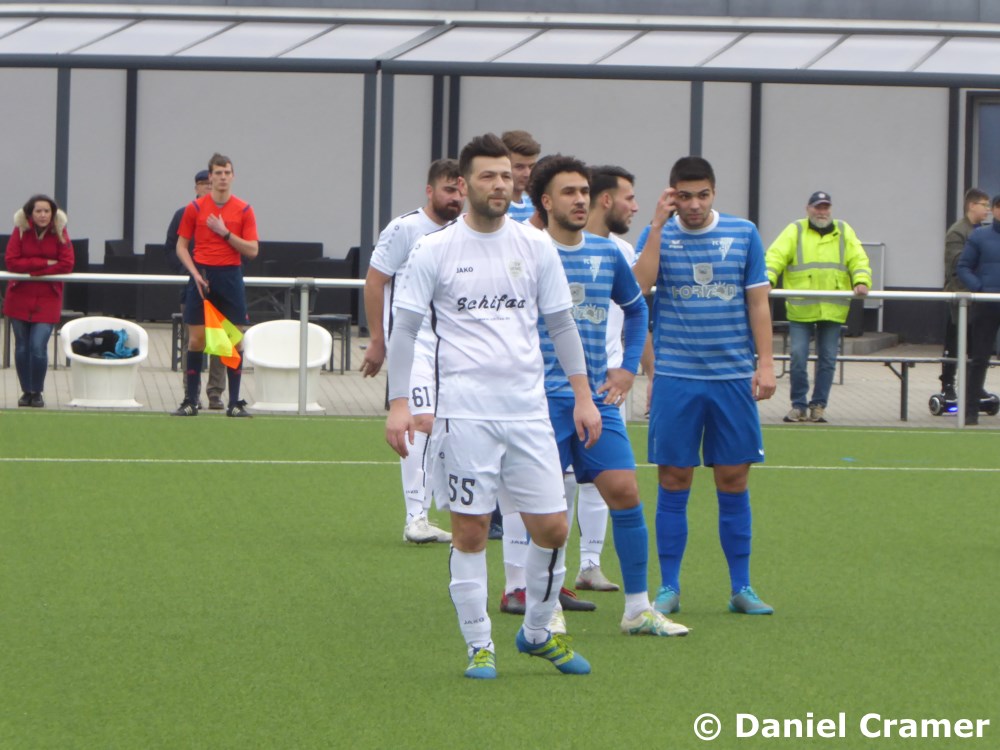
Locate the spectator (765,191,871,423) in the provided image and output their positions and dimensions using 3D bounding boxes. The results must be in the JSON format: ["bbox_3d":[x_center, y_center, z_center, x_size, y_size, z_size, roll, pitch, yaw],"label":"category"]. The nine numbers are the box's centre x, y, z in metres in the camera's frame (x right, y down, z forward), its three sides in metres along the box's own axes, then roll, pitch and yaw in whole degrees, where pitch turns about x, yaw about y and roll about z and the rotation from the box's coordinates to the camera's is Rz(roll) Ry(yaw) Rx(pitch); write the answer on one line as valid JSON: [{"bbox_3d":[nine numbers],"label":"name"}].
[{"bbox_3d":[2.360,-0.511,74.517,0.760,1.699,0.450,1,1,-8],"label":"spectator"}]

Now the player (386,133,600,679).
[{"bbox_3d":[-0.022,0.095,33.708,0.640,1.808,0.460,1,1,-18],"label":"player"}]

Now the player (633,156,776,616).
[{"bbox_3d":[0.802,0.033,39.303,0.550,1.773,0.400,1,1,-8],"label":"player"}]

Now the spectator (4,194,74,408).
[{"bbox_3d":[-3.392,-0.550,73.826,0.500,1.543,0.420,1,1,-8],"label":"spectator"}]

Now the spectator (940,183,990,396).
[{"bbox_3d":[3.606,-0.622,77.486,0.360,1.639,0.450,2,1,42],"label":"spectator"}]

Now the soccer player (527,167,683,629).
[{"bbox_3d":[0.395,0.067,37.174,0.540,1.762,0.420,1,1,-30],"label":"soccer player"}]

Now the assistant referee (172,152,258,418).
[{"bbox_3d":[-2.038,-0.650,71.814,0.600,1.874,0.400,1,1,-3],"label":"assistant referee"}]

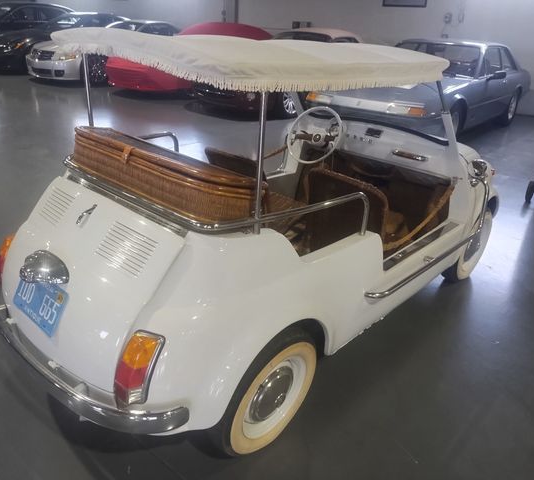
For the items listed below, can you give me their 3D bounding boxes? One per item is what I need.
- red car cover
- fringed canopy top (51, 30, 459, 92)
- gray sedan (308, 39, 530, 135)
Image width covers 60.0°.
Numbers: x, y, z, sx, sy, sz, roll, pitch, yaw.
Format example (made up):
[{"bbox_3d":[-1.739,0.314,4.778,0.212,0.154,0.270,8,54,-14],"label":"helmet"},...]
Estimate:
[{"bbox_3d":[-1.164,-3.847,9.576,1.920,1.220,4.500,24,33,36],"label":"red car cover"},{"bbox_3d":[-0.045,-0.757,1.883,1.240,0.150,1.270,25,33,37],"label":"fringed canopy top"},{"bbox_3d":[2.566,-2.321,6.933,1.800,1.310,4.810,23,32,35],"label":"gray sedan"}]

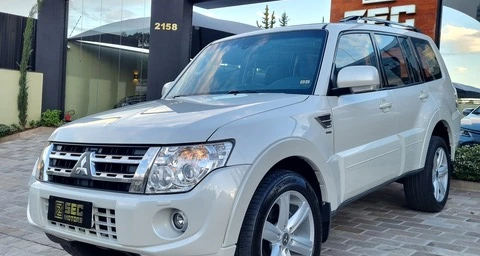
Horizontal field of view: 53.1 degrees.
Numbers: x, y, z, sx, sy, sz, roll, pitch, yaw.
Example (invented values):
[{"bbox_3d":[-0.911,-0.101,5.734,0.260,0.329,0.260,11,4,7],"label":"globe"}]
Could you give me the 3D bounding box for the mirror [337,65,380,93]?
[{"bbox_3d":[0.826,-0.329,3.286,0.265,0.185,0.150,0,3,38],"label":"mirror"}]

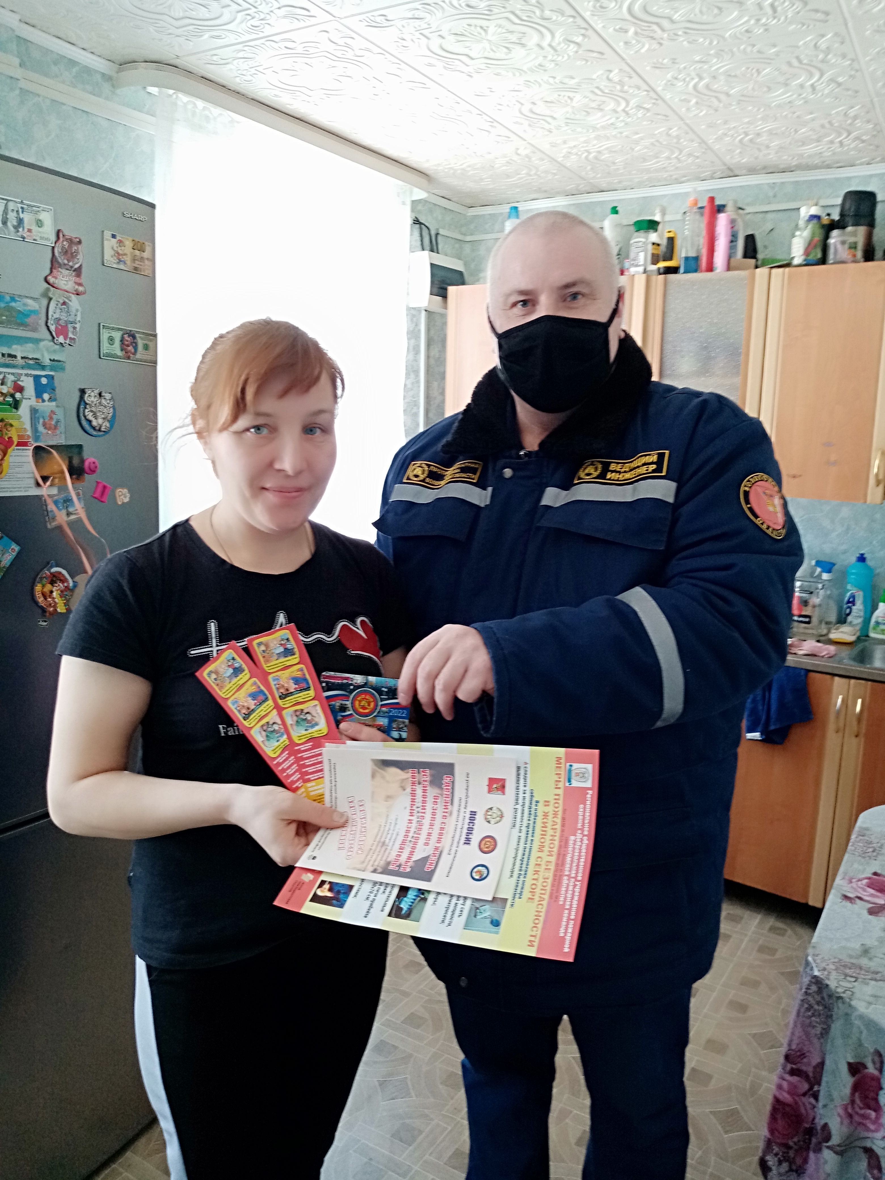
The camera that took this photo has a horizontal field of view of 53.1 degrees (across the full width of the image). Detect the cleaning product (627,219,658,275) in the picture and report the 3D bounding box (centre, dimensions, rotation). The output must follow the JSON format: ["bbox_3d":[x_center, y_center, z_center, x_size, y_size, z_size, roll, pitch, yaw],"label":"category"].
[{"bbox_3d":[0.709,-1.189,3.101,0.098,0.191,0.085,6,11,19],"label":"cleaning product"}]

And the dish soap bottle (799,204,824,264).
[{"bbox_3d":[1.202,-1.134,2.872,0.067,0.199,0.060,6,11,19],"label":"dish soap bottle"}]

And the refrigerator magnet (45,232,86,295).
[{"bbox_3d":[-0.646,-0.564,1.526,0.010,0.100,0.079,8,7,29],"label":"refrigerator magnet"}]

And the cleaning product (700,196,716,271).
[{"bbox_3d":[0.893,-1.184,2.967,0.046,0.242,0.046,6,11,19],"label":"cleaning product"}]

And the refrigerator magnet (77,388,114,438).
[{"bbox_3d":[-0.629,-0.321,1.616,0.014,0.082,0.080,8,9,29],"label":"refrigerator magnet"}]

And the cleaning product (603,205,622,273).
[{"bbox_3d":[0.629,-1.274,3.284,0.077,0.274,0.060,10,13,35],"label":"cleaning product"}]

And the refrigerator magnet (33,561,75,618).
[{"bbox_3d":[-0.689,-0.002,1.587,0.018,0.098,0.083,8,13,29],"label":"refrigerator magnet"}]

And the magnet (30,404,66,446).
[{"bbox_3d":[-0.660,-0.276,1.490,0.005,0.062,0.060,8,12,30],"label":"magnet"}]

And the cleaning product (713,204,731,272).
[{"bbox_3d":[0.937,-1.152,2.952,0.046,0.188,0.046,6,11,19],"label":"cleaning product"}]

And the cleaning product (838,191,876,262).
[{"bbox_3d":[1.357,-1.169,2.910,0.120,0.262,0.120,8,13,30],"label":"cleaning product"}]

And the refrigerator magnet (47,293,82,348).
[{"bbox_3d":[-0.633,-0.456,1.492,0.006,0.092,0.065,8,12,30],"label":"refrigerator magnet"}]

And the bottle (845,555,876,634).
[{"bbox_3d":[1.448,0.019,3.079,0.065,0.283,0.092,-9,15,-44],"label":"bottle"}]

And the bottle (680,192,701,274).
[{"bbox_3d":[0.848,-1.204,3.003,0.066,0.264,0.066,6,11,19],"label":"bottle"}]

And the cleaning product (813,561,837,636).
[{"bbox_3d":[1.326,0.026,3.071,0.085,0.265,0.070,8,13,30],"label":"cleaning product"}]

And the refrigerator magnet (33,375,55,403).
[{"bbox_3d":[-0.660,-0.335,1.477,0.004,0.045,0.039,8,15,30],"label":"refrigerator magnet"}]

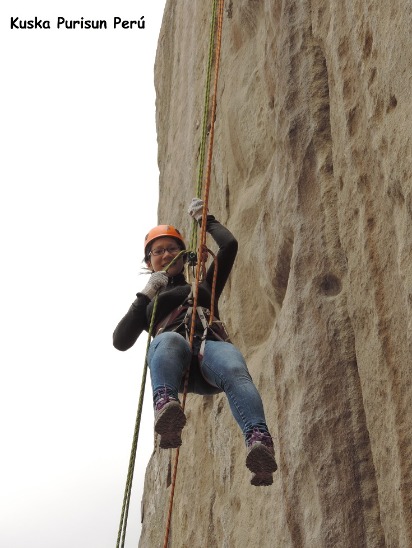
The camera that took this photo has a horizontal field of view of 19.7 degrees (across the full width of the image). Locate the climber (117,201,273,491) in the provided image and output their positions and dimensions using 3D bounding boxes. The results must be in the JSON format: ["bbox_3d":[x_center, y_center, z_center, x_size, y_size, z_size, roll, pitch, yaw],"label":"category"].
[{"bbox_3d":[-0.060,0.285,5.037,0.651,1.300,0.798,5,-24,-5],"label":"climber"}]

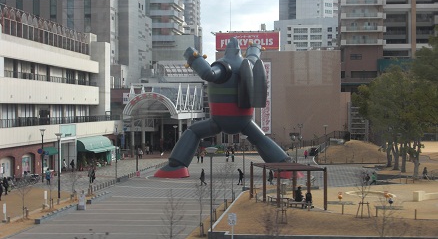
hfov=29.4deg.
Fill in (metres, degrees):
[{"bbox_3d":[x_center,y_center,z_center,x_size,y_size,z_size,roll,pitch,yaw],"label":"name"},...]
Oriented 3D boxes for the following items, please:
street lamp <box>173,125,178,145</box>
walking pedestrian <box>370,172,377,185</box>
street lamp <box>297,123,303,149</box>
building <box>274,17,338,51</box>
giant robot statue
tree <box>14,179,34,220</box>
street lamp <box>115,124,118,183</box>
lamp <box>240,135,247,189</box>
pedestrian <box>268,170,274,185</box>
[{"bbox_3d":[-5.997,3.502,116.053,0.680,5.000,0.680,0,1,0],"label":"street lamp"},{"bbox_3d":[14.884,5.788,80.579,0.650,1.320,0.500,0,1,0],"label":"walking pedestrian"},{"bbox_3d":[14.302,2.988,147.049,0.900,4.350,0.500,0,1,0],"label":"street lamp"},{"bbox_3d":[44.405,-23.440,409.738,36.000,51.500,24.000,0,1,5],"label":"building"},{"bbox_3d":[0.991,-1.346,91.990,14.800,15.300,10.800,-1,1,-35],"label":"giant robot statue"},{"bbox_3d":[-13.115,5.403,56.272,1.400,2.700,1.350,0,1,0],"label":"tree"},{"bbox_3d":[-10.627,3.494,86.851,0.500,5.750,0.500,0,1,0],"label":"street lamp"},{"bbox_3d":[2.315,3.990,78.056,0.620,4.980,0.620,0,1,0],"label":"lamp"},{"bbox_3d":[5.152,5.629,82.077,0.600,1.600,0.500,0,1,0],"label":"pedestrian"}]

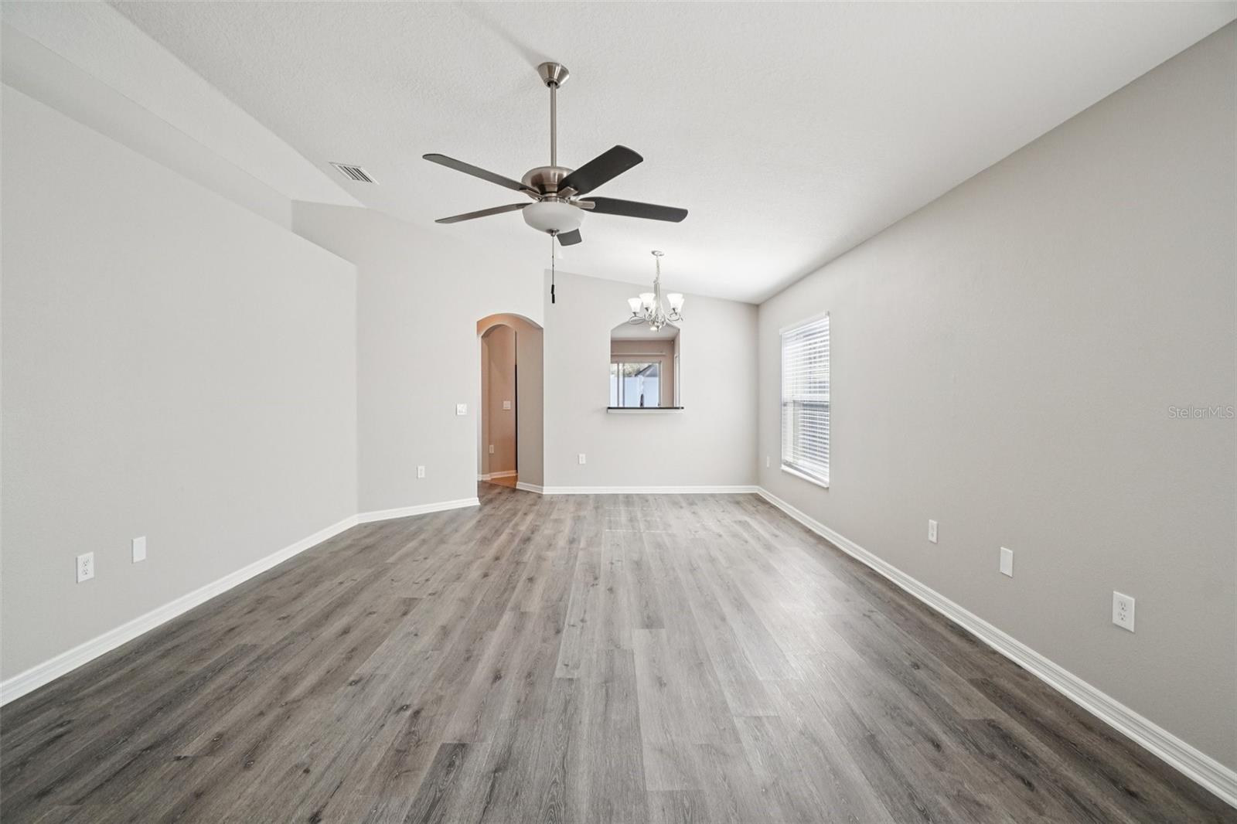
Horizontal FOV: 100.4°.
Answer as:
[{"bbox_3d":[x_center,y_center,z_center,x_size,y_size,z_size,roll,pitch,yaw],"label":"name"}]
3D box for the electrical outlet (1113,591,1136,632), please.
[{"bbox_3d":[1.889,0.749,1.931,0.010,0.119,0.077,0,2,-1],"label":"electrical outlet"}]

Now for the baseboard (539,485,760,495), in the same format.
[{"bbox_3d":[0.418,0.989,6.567,2.747,0.097,0.018,0,2,-1],"label":"baseboard"}]

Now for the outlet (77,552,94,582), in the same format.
[{"bbox_3d":[-2.507,0.734,2.433,0.010,0.119,0.076,0,2,-1],"label":"outlet"}]

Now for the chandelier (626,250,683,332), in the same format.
[{"bbox_3d":[0.368,-1.185,5.051,0.575,0.765,0.570,0,2,-1],"label":"chandelier"}]

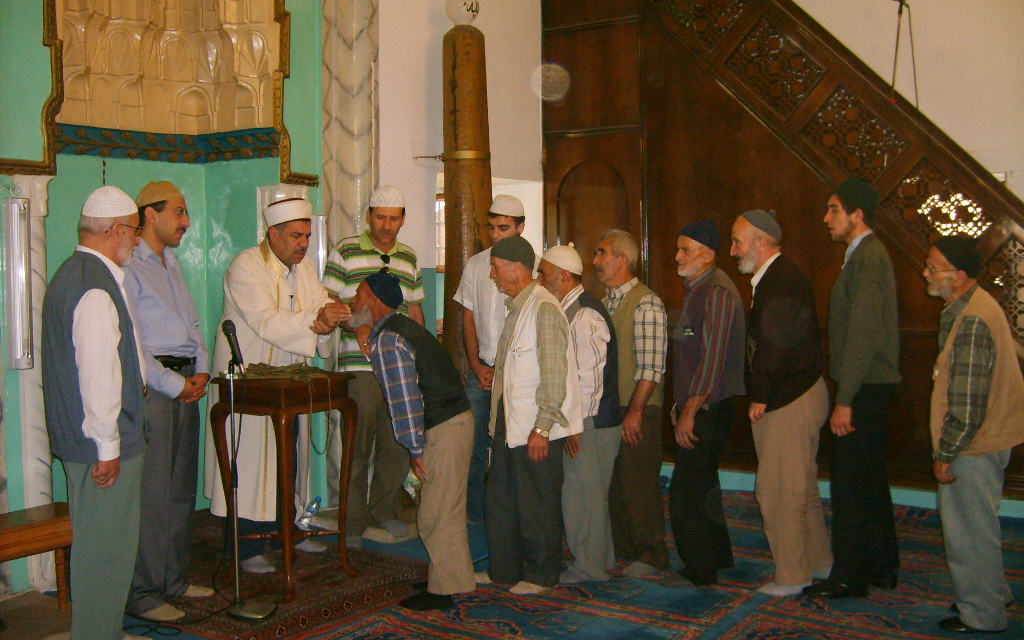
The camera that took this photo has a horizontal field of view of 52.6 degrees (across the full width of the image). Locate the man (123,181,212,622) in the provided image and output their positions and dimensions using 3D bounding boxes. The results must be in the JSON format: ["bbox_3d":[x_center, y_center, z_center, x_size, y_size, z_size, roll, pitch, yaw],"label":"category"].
[{"bbox_3d":[-1.461,0.312,4.366,0.420,1.783,0.500,0,3,6],"label":"man"}]

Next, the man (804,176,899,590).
[{"bbox_3d":[1.486,0.280,4.457,0.430,1.768,0.500,0,3,14],"label":"man"}]

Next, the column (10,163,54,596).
[{"bbox_3d":[-1.956,0.266,4.257,0.160,1.710,0.160,2,4,34],"label":"column"}]

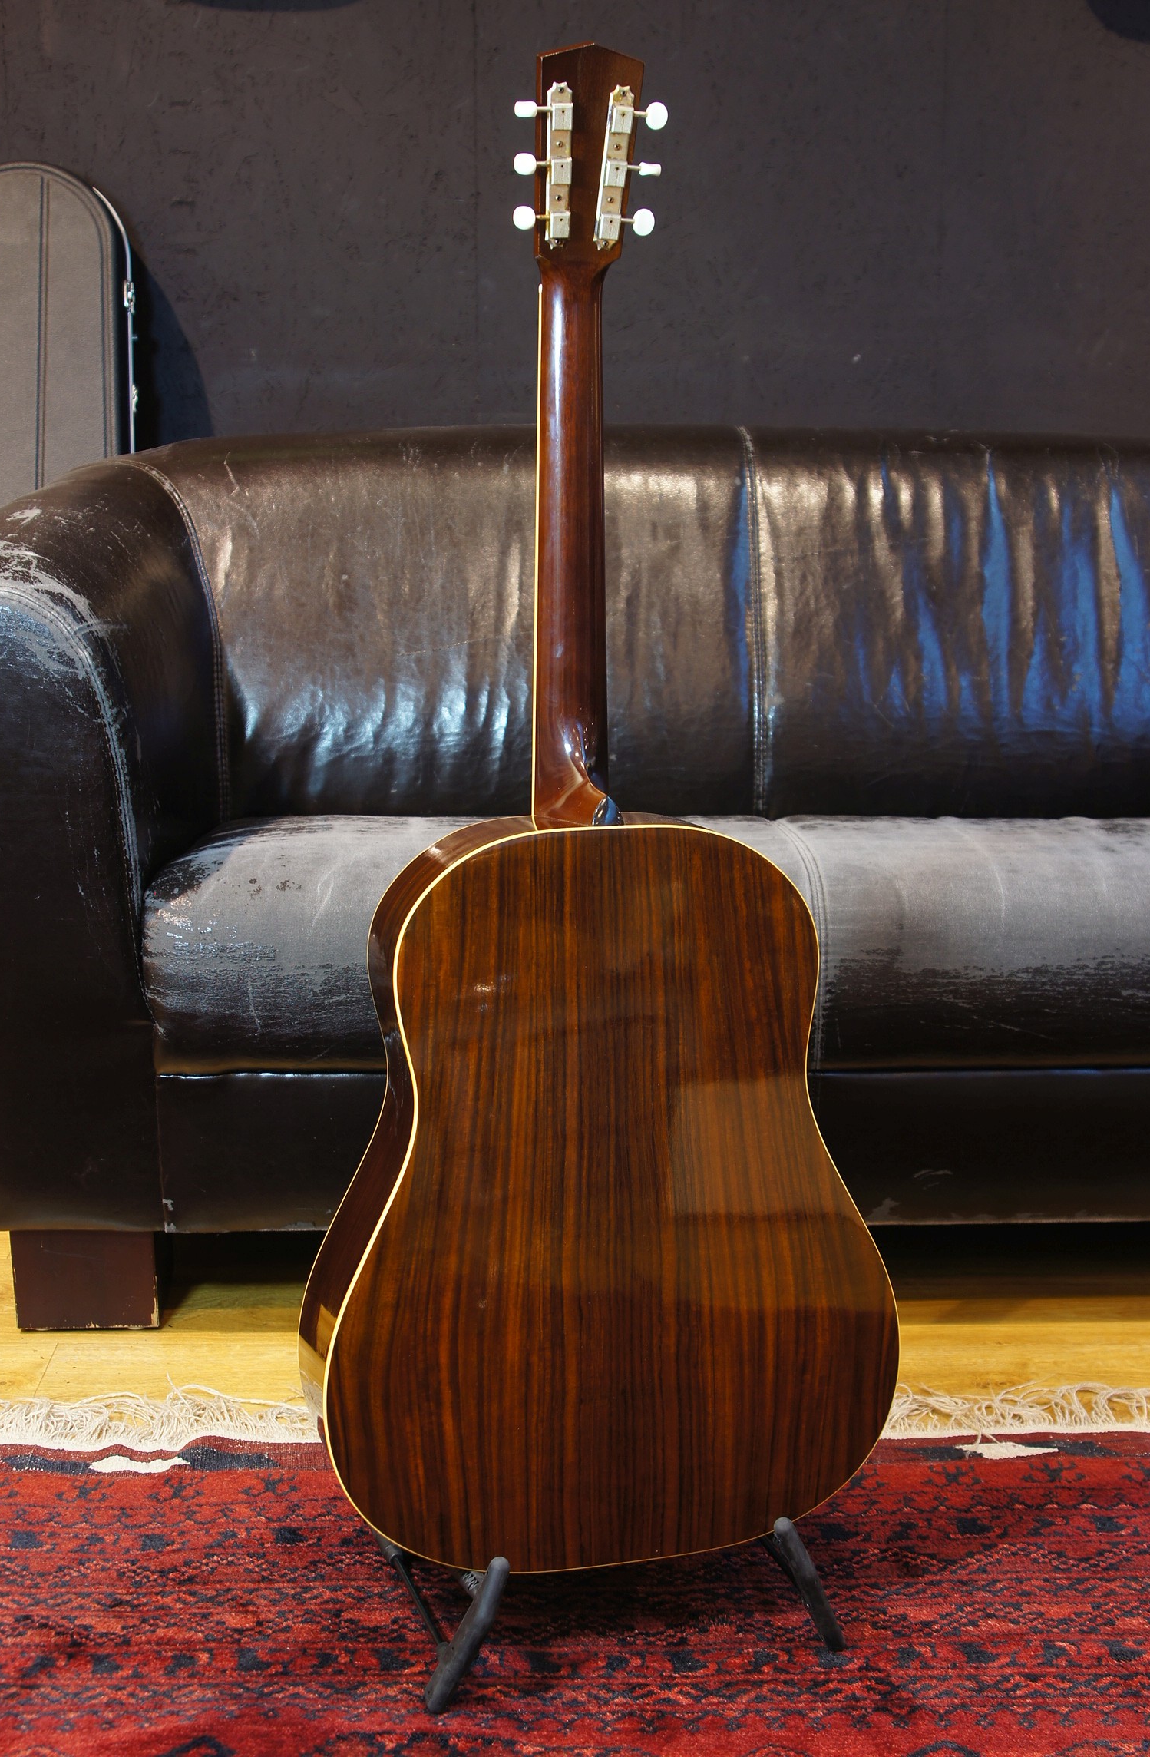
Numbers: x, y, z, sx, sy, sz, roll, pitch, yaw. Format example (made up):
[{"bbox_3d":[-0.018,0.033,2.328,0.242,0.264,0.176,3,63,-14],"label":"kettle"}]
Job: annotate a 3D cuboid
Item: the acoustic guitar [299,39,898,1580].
[{"bbox_3d":[0.015,-0.043,1.510,0.408,1.028,0.140,-2,8,-15],"label":"acoustic guitar"}]

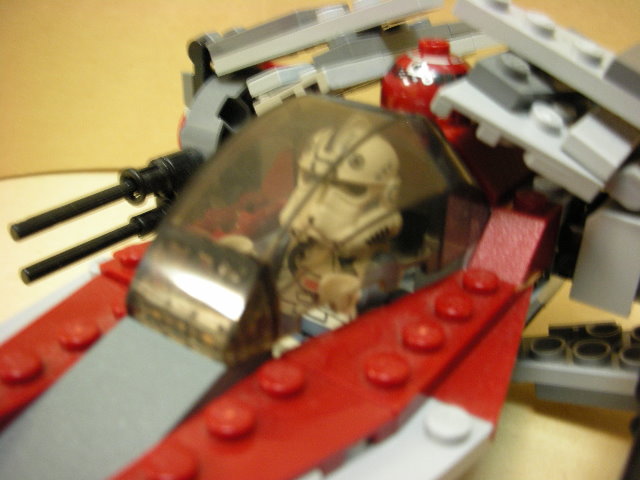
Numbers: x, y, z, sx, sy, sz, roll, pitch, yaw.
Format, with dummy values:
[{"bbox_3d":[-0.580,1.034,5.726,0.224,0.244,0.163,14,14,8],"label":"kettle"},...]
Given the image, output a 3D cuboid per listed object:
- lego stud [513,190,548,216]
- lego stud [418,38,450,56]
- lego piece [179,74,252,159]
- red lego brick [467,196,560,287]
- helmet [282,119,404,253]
[{"bbox_3d":[0.031,-0.006,0.097,0.005,0.002,0.005,16,30,34],"label":"lego stud"},{"bbox_3d":[0.018,-0.031,0.103,0.005,0.002,0.005,16,30,34],"label":"lego stud"},{"bbox_3d":[-0.016,-0.020,0.109,0.008,0.013,0.013,16,30,34],"label":"lego piece"},{"bbox_3d":[0.029,0.000,0.096,0.008,0.011,0.016,16,30,34],"label":"red lego brick"},{"bbox_3d":[0.003,-0.009,0.092,0.013,0.015,0.015,16,30,34],"label":"helmet"}]

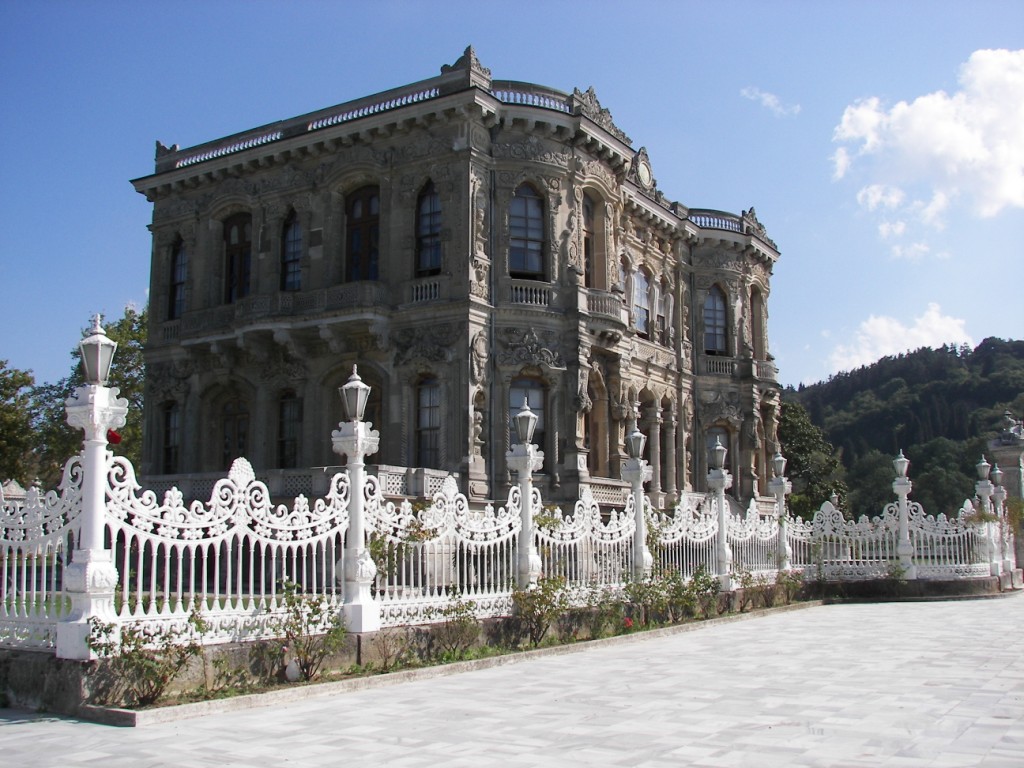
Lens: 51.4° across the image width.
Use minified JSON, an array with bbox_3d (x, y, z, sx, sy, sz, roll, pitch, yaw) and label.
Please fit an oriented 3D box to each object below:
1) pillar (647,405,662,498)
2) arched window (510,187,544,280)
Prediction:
[{"bbox_3d":[5.949,2.838,44.139,0.520,3.870,0.520,-5,-10,32],"label":"pillar"},{"bbox_3d":[0.467,-4.934,34.634,1.290,3.270,0.300,3,-9,-18],"label":"arched window"}]

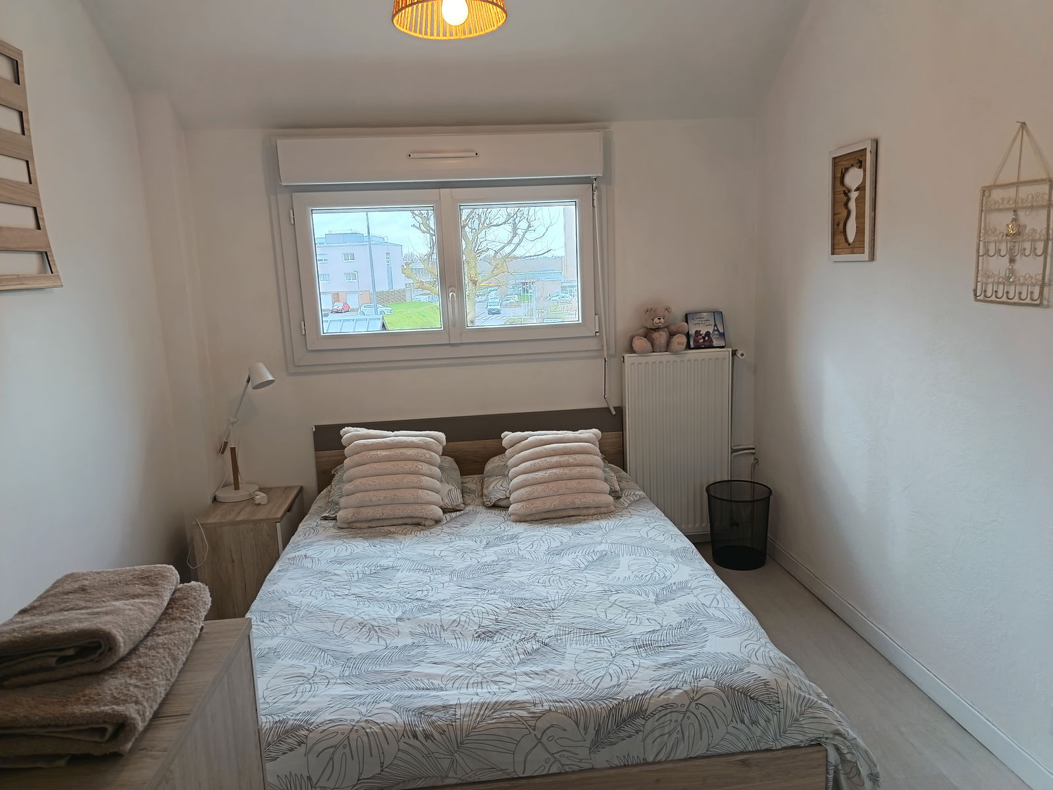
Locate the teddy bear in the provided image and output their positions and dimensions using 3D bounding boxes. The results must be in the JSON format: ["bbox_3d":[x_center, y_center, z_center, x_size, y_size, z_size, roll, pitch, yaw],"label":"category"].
[{"bbox_3d":[0.617,-0.306,3.423,0.265,0.215,0.170,-2,10,1],"label":"teddy bear"}]

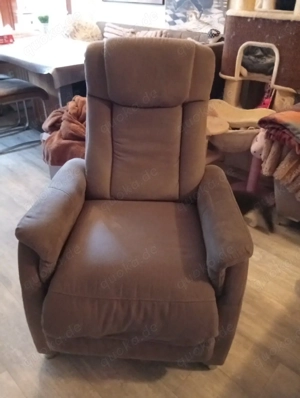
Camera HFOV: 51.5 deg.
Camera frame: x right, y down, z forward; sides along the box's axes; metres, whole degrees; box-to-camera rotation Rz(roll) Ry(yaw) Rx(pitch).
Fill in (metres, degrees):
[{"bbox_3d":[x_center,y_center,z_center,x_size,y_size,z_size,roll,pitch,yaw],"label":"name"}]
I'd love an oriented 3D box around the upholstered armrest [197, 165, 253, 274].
[{"bbox_3d":[0.275,0.063,1.248,0.148,0.190,0.530,3,33,2],"label":"upholstered armrest"}]

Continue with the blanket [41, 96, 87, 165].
[{"bbox_3d":[-0.432,-0.453,2.035,0.430,0.370,0.370,3,33,2],"label":"blanket"}]

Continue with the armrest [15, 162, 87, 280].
[{"bbox_3d":[-0.357,0.030,1.269,0.150,0.190,0.550,3,33,2],"label":"armrest"}]

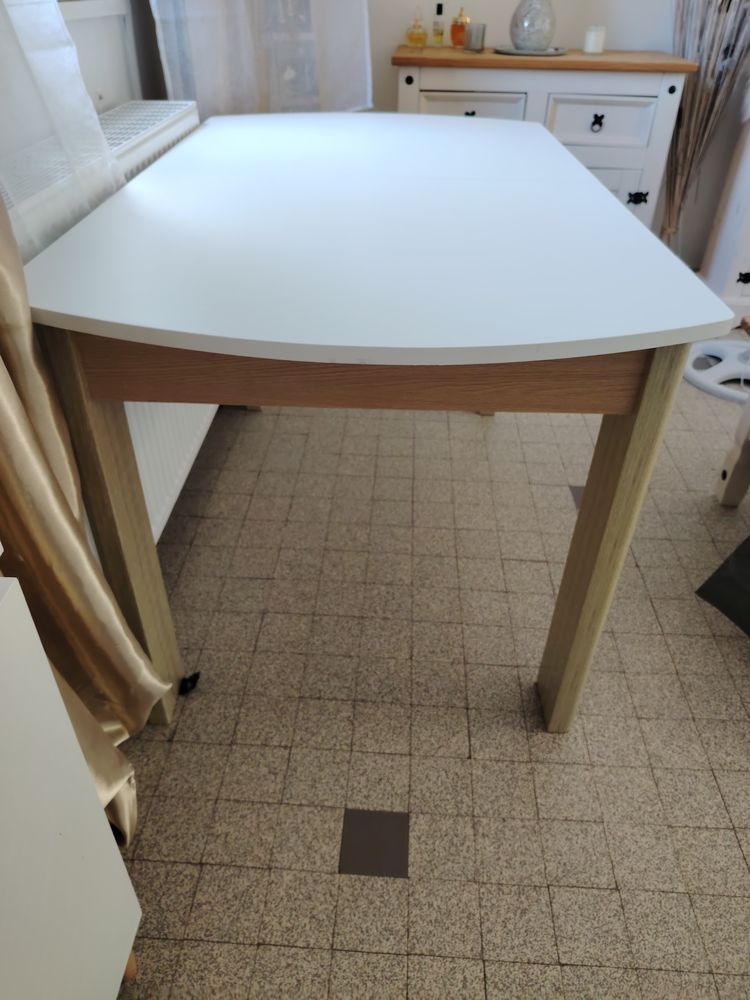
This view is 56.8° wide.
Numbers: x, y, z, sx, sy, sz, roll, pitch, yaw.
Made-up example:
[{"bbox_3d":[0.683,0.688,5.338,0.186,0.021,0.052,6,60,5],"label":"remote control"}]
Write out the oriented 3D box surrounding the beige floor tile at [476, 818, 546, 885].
[{"bbox_3d":[0.201,0.526,1.039,0.100,0.010,0.100,3,37,2],"label":"beige floor tile"}]

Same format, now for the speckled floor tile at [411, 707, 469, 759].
[{"bbox_3d":[0.113,0.403,1.206,0.100,0.010,0.100,3,37,2],"label":"speckled floor tile"}]

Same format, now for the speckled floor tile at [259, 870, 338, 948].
[{"bbox_3d":[-0.104,0.572,0.968,0.100,0.010,0.100,3,37,2],"label":"speckled floor tile"}]

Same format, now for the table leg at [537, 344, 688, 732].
[{"bbox_3d":[0.325,0.080,1.021,0.037,0.725,0.108,3,37,2],"label":"table leg"}]

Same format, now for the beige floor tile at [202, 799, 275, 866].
[{"bbox_3d":[-0.202,0.508,1.051,0.098,0.010,0.098,3,37,2],"label":"beige floor tile"}]

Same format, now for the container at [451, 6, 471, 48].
[{"bbox_3d":[0.310,-1.659,2.437,0.068,0.118,0.050,3,37,2],"label":"container"}]

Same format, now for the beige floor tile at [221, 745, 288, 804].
[{"bbox_3d":[-0.193,0.447,1.128,0.099,0.010,0.099,3,37,2],"label":"beige floor tile"}]

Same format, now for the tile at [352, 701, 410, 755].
[{"bbox_3d":[0.011,0.397,1.202,0.099,0.010,0.099,3,37,2],"label":"tile"}]

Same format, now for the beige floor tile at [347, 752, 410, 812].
[{"bbox_3d":[0.007,0.457,1.123,0.100,0.010,0.100,3,37,2],"label":"beige floor tile"}]

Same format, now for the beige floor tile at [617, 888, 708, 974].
[{"bbox_3d":[0.395,0.594,0.955,0.100,0.010,0.100,3,37,2],"label":"beige floor tile"}]

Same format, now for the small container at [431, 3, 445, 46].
[{"bbox_3d":[0.228,-1.714,2.509,0.039,0.134,0.039,3,37,2],"label":"small container"}]

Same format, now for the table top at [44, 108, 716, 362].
[{"bbox_3d":[-0.004,-0.563,1.229,0.800,0.022,1.435,2,37,0],"label":"table top"}]

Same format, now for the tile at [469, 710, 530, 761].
[{"bbox_3d":[0.213,0.408,1.197,0.098,0.010,0.098,3,37,2],"label":"tile"}]

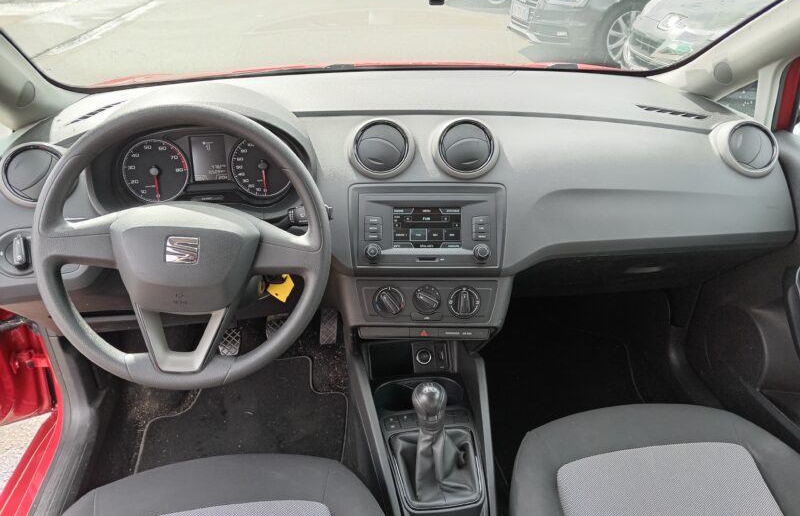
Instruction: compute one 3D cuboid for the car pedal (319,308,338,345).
[{"bbox_3d":[-0.177,0.167,1.430,0.044,0.098,0.030,2,-4,-3],"label":"car pedal"}]

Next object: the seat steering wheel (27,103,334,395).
[{"bbox_3d":[-0.277,-0.014,0.768,0.372,0.370,0.105,2,1,-5],"label":"seat steering wheel"}]

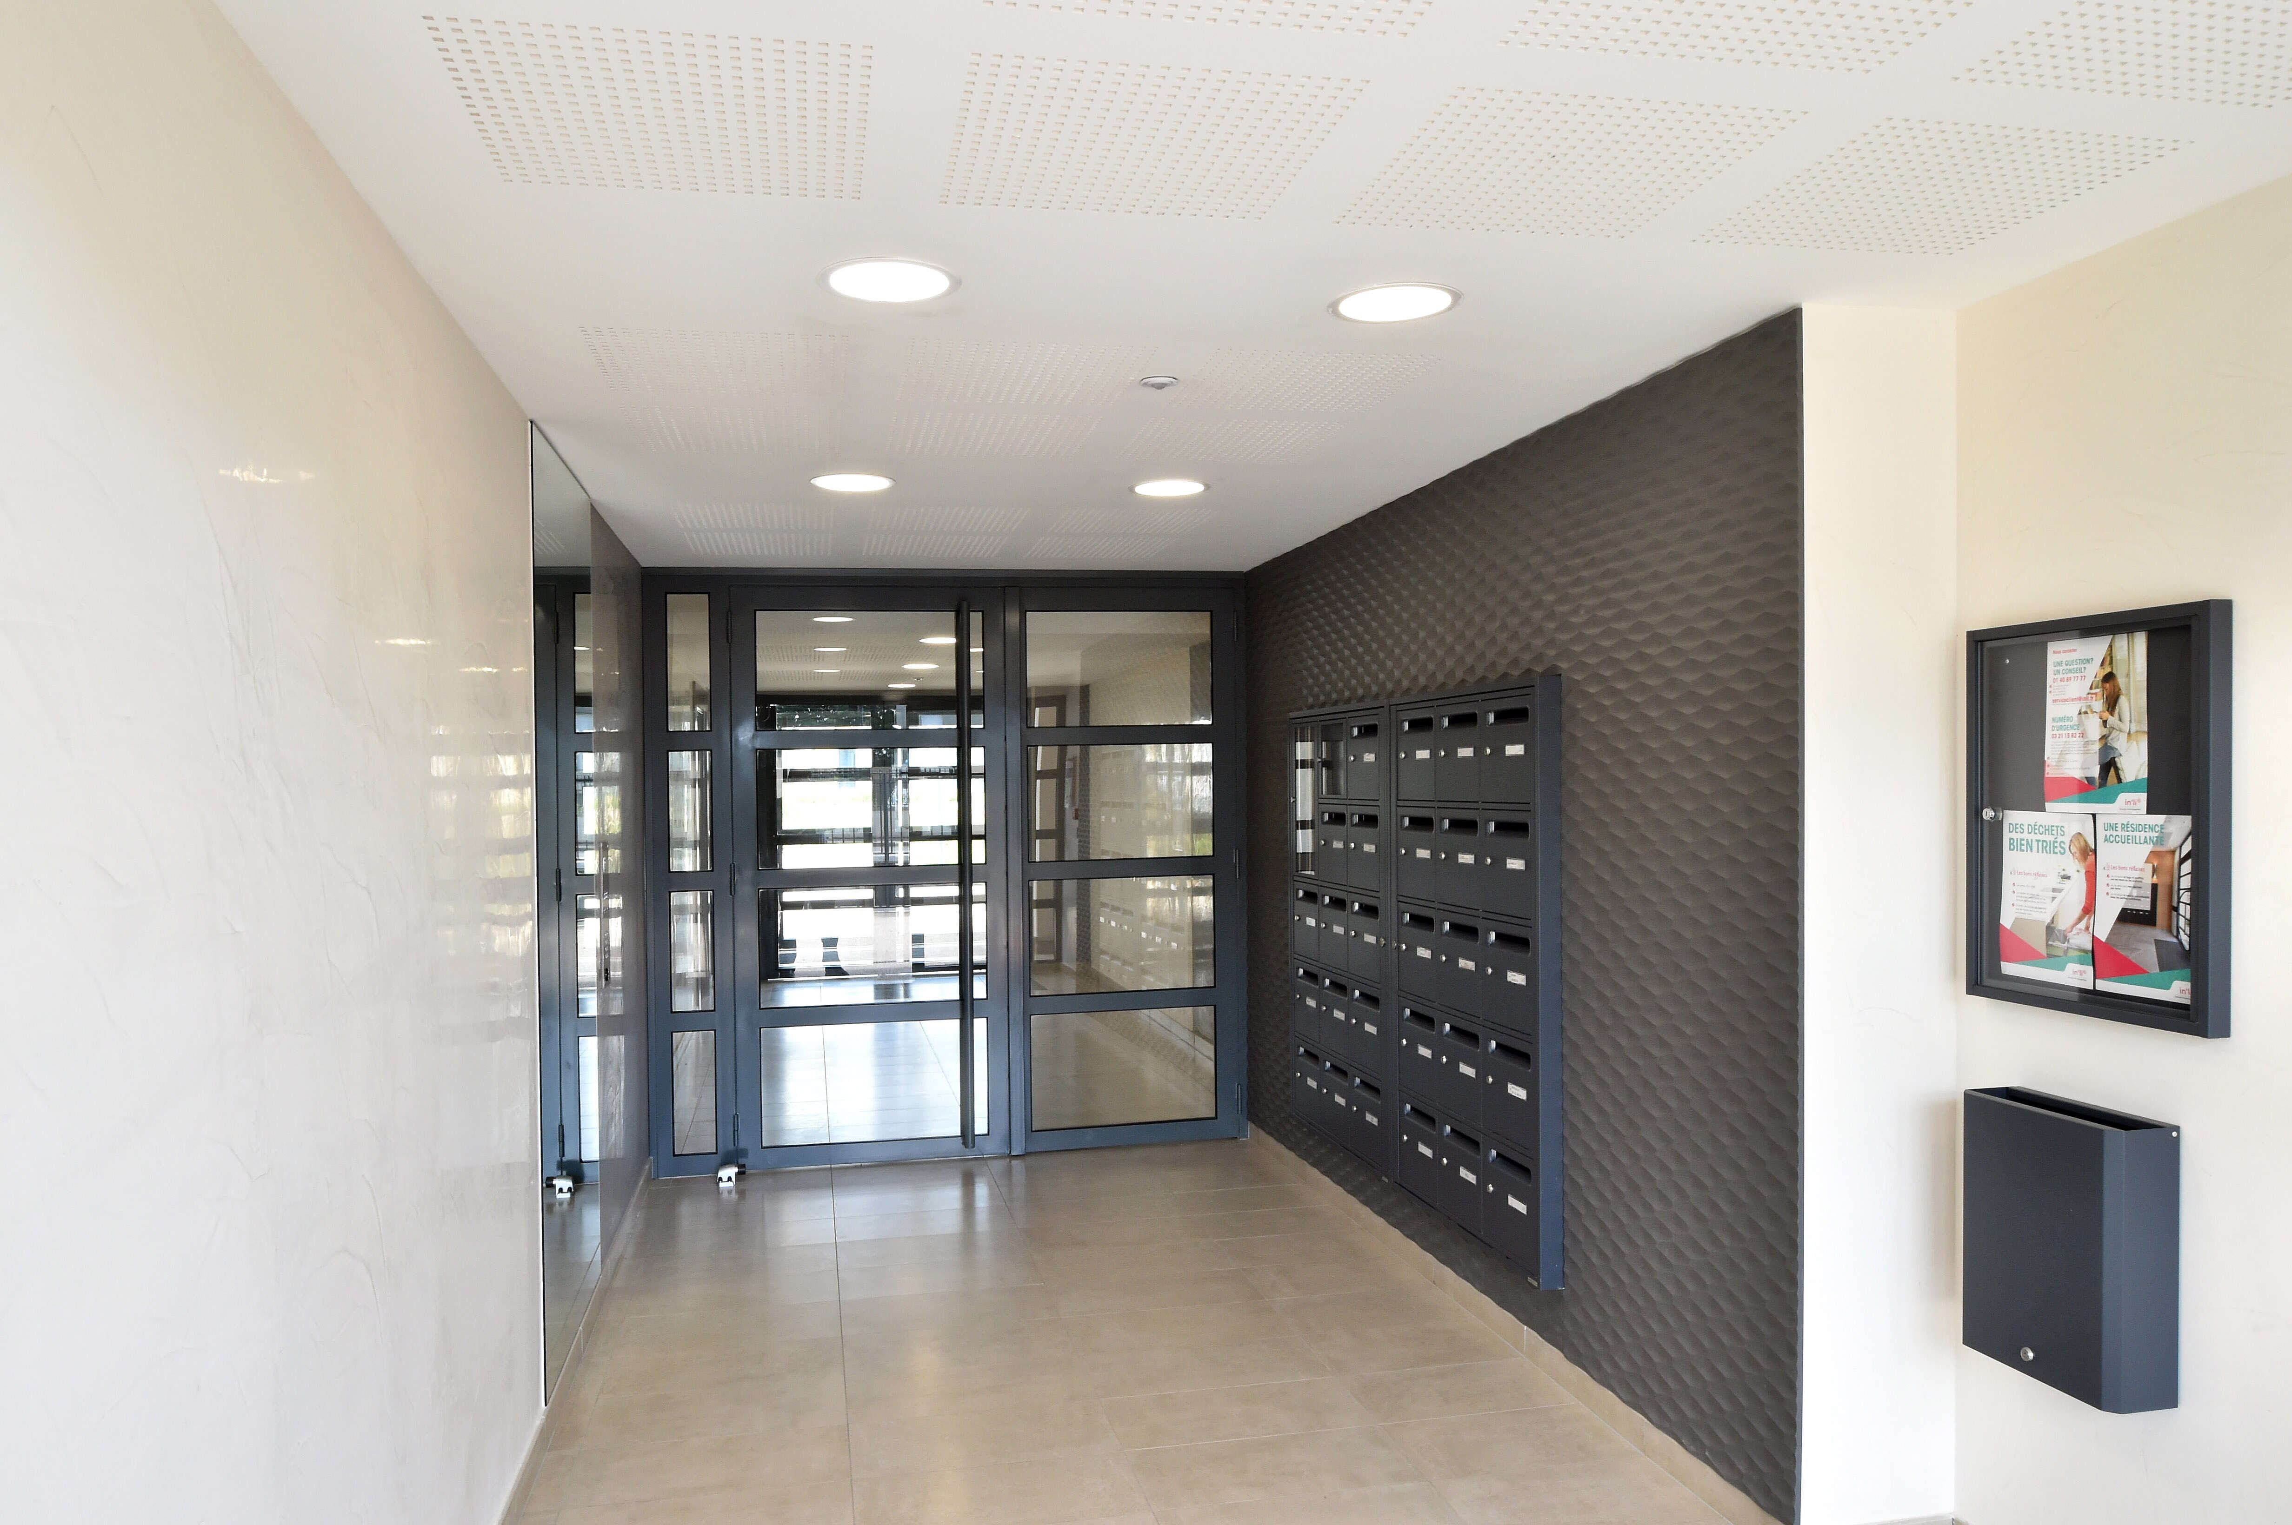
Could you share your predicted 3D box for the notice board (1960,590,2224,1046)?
[{"bbox_3d":[1.600,0.090,2.593,0.042,0.674,0.505,-1,0,-12],"label":"notice board"}]

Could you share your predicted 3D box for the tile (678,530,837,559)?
[{"bbox_3d":[-1.377,-0.788,5.498,0.490,0.015,0.490,-1,0,-12],"label":"tile"}]

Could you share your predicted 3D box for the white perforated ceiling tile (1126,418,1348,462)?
[{"bbox_3d":[0.212,-0.828,3.912,0.490,0.015,0.490,-1,0,-12],"label":"white perforated ceiling tile"}]

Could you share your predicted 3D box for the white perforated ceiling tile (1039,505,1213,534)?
[{"bbox_3d":[-0.074,-0.812,5.120,0.487,0.013,0.487,-1,0,-12],"label":"white perforated ceiling tile"}]

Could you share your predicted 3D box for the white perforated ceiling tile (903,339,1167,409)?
[{"bbox_3d":[-0.265,-0.822,3.215,0.490,0.015,0.490,-1,0,-12],"label":"white perforated ceiling tile"}]

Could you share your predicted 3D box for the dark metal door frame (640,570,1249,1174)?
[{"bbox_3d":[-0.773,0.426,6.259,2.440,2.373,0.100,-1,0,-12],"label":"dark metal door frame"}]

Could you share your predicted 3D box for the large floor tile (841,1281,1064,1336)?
[{"bbox_3d":[-0.575,1.599,4.446,0.600,0.010,0.300,-1,0,-12],"label":"large floor tile"}]

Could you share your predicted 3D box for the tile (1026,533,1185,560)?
[{"bbox_3d":[-0.176,-0.806,5.709,0.487,0.013,0.487,-1,0,-12],"label":"tile"}]

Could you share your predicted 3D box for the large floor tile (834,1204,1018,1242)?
[{"bbox_3d":[-0.765,1.608,5.297,0.600,0.010,0.300,-1,0,-12],"label":"large floor tile"}]

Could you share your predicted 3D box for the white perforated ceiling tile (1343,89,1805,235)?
[{"bbox_3d":[0.575,-0.844,2.169,0.490,0.015,0.490,-1,0,-12],"label":"white perforated ceiling tile"}]

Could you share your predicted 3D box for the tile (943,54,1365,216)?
[{"bbox_3d":[-0.013,-0.838,2.066,0.487,0.013,0.487,-1,0,-12],"label":"tile"}]

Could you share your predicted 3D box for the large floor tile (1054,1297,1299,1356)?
[{"bbox_3d":[0.090,1.597,4.301,0.600,0.015,0.300,-1,0,-12],"label":"large floor tile"}]

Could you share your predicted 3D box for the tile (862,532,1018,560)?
[{"bbox_3d":[-0.781,-0.799,5.615,0.490,0.015,0.490,-1,0,-12],"label":"tile"}]

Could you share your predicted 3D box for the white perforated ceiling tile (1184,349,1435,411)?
[{"bbox_3d":[0.326,-0.832,3.323,0.487,0.013,0.487,-1,0,-12],"label":"white perforated ceiling tile"}]

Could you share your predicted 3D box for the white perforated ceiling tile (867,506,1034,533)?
[{"bbox_3d":[-0.664,-0.805,5.051,0.487,0.013,0.487,-1,0,-12],"label":"white perforated ceiling tile"}]

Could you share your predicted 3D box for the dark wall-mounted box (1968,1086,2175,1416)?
[{"bbox_3d":[1.561,0.816,2.605,0.125,0.458,0.350,-1,0,-12],"label":"dark wall-mounted box"}]

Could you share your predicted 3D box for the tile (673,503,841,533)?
[{"bbox_3d":[-1.248,-0.793,4.907,0.490,0.015,0.490,-1,0,-12],"label":"tile"}]

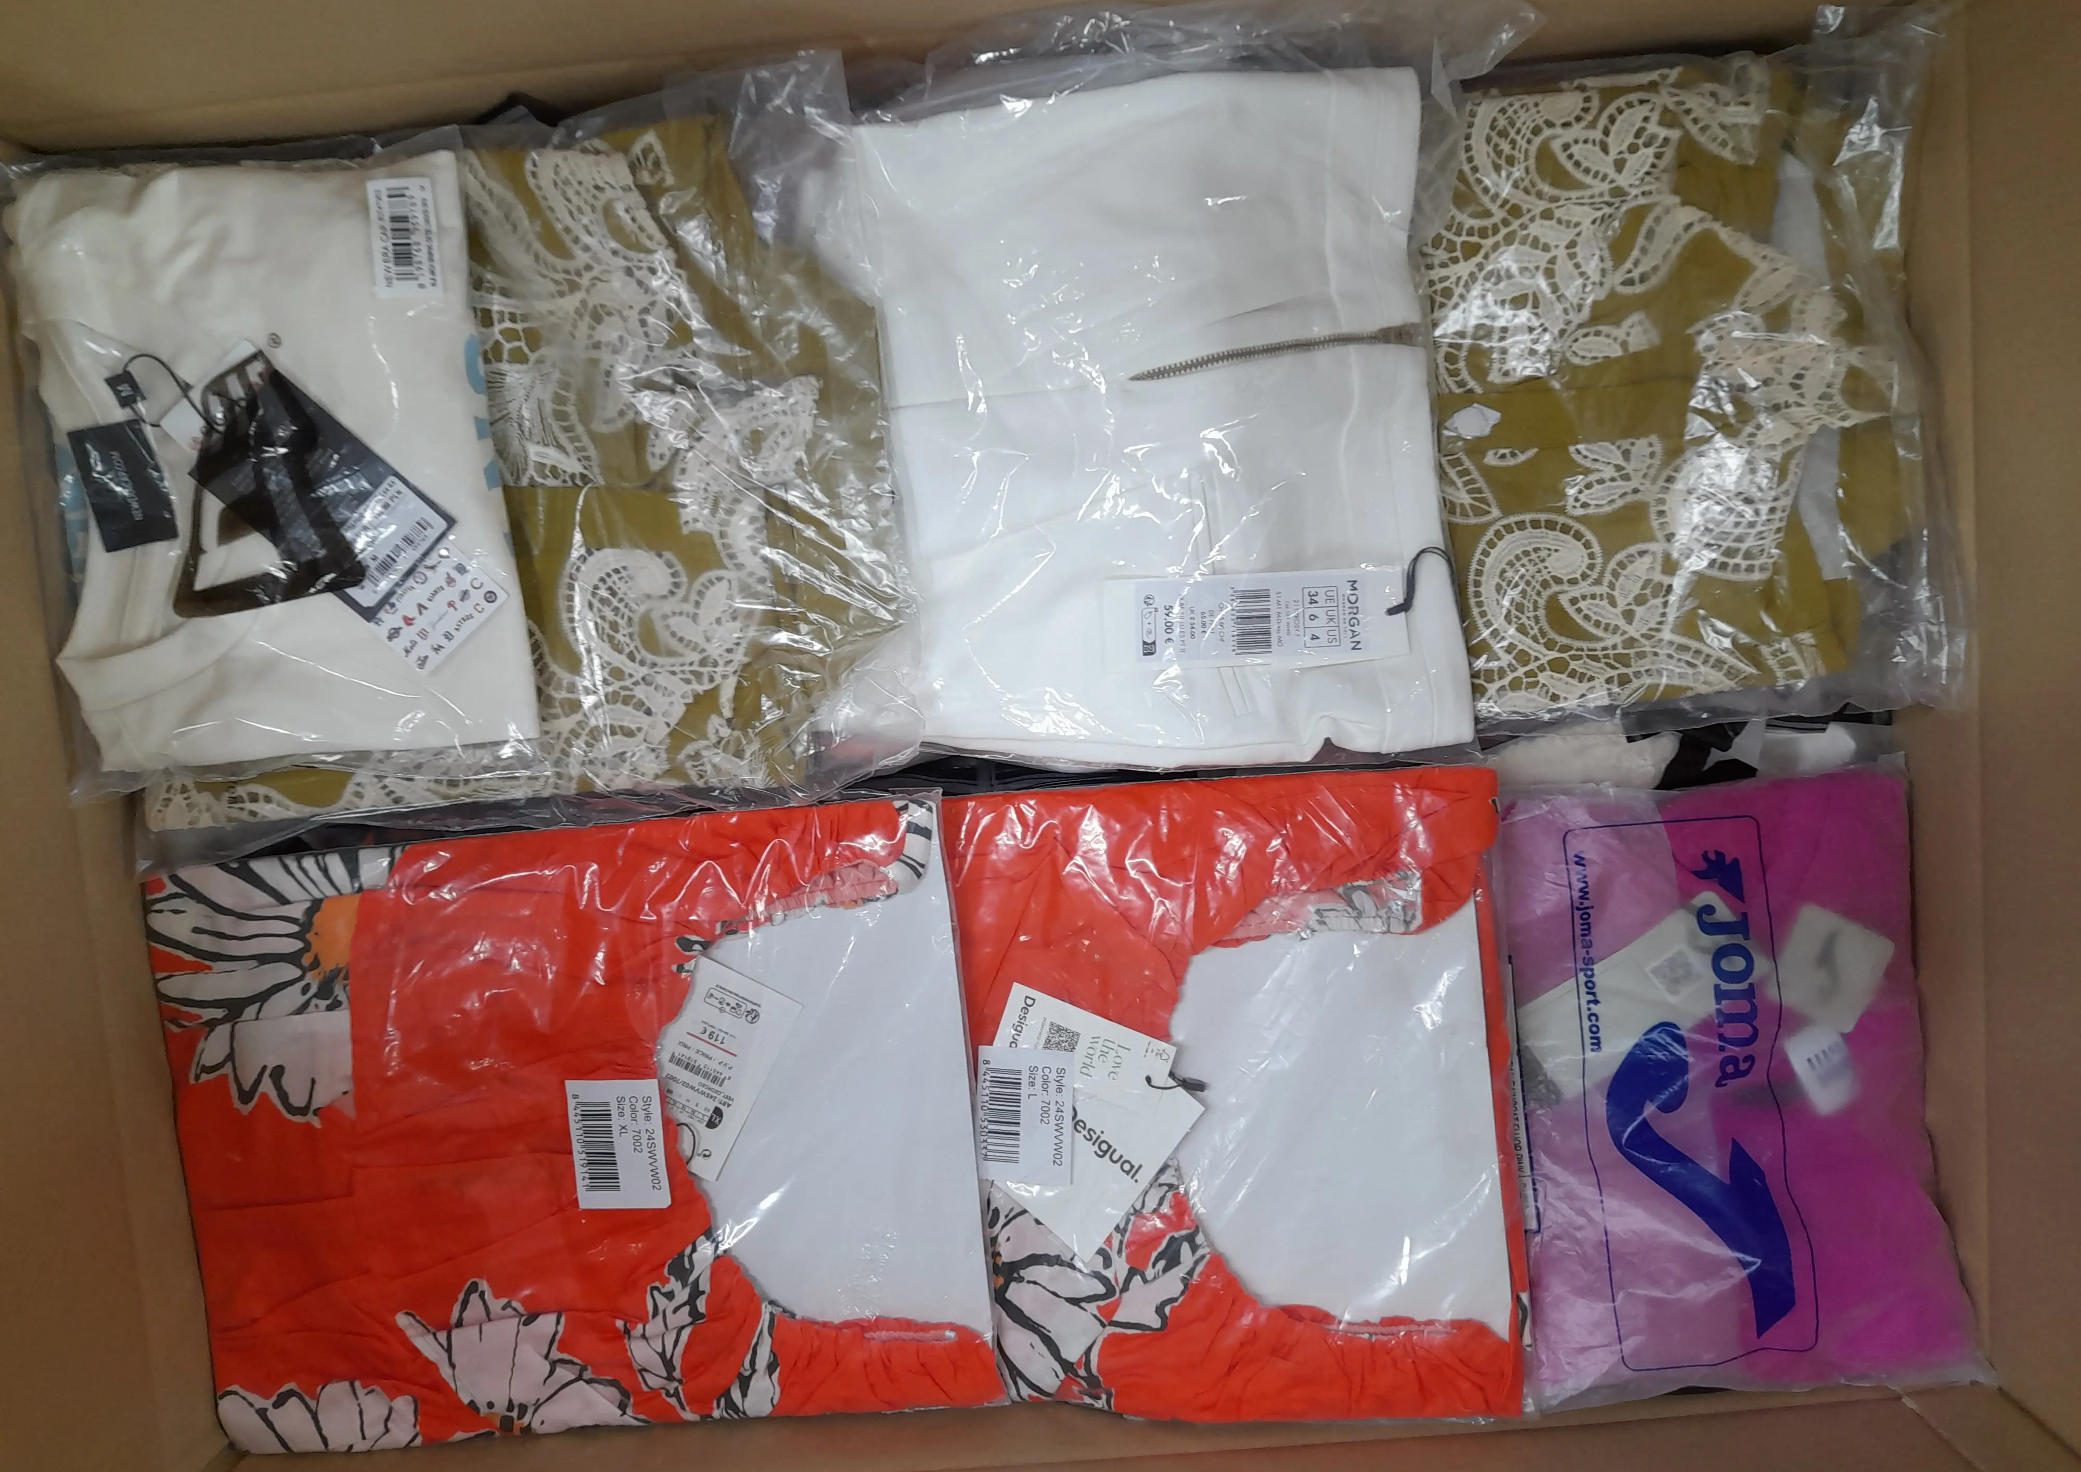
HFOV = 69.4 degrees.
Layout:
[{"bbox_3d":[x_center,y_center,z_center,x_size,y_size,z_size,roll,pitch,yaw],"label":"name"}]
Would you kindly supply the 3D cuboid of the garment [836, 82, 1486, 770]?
[{"bbox_3d":[0.047,-0.115,0.576,0.206,0.037,0.241,-3,96,2],"label":"garment"}]

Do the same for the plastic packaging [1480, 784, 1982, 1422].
[{"bbox_3d":[0.264,0.136,0.605,0.173,0.045,0.246,-3,96,2],"label":"plastic packaging"}]

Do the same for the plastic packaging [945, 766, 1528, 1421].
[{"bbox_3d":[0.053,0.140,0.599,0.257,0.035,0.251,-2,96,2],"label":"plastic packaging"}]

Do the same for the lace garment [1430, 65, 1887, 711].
[{"bbox_3d":[0.225,-0.126,0.572,0.164,0.037,0.227,-3,96,2],"label":"lace garment"}]

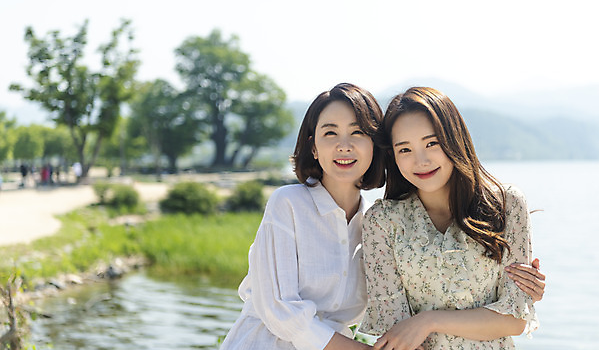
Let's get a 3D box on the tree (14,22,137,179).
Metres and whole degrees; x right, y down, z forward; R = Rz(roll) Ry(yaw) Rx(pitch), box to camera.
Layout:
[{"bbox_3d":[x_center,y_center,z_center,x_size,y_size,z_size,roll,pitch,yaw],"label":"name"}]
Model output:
[{"bbox_3d":[-20.492,-6.876,94.000,11.660,14.570,10.490,0,1,0],"label":"tree"}]

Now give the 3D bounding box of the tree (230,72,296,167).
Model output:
[{"bbox_3d":[-5.019,-7.528,140.000,8.680,13.020,8.680,0,1,0],"label":"tree"}]

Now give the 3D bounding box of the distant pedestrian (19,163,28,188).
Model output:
[{"bbox_3d":[-20.324,0.052,76.000,0.450,1.680,0.500,0,1,0],"label":"distant pedestrian"}]

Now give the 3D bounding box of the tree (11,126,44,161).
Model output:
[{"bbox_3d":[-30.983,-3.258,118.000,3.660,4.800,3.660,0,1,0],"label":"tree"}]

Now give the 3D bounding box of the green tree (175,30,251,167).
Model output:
[{"bbox_3d":[-11.801,-10.377,140.000,10.310,18.720,10.310,0,1,0],"label":"green tree"}]

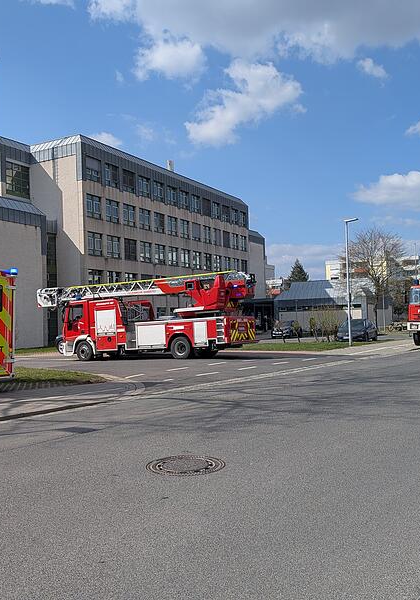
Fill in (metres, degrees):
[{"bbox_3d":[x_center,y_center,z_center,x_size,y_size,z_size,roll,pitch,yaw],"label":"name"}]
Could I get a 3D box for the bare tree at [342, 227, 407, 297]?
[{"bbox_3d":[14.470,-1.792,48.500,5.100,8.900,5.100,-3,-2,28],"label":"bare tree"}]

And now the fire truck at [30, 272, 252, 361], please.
[{"bbox_3d":[-3.017,0.781,24.010,10.000,3.380,2.500,-3,-2,29],"label":"fire truck"}]

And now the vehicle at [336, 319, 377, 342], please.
[{"bbox_3d":[10.289,1.980,38.126,1.780,1.480,4.200,-3,-2,28],"label":"vehicle"}]

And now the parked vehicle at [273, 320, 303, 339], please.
[{"bbox_3d":[6.579,2.340,47.027,1.750,1.500,4.100,-3,-2,26],"label":"parked vehicle"}]

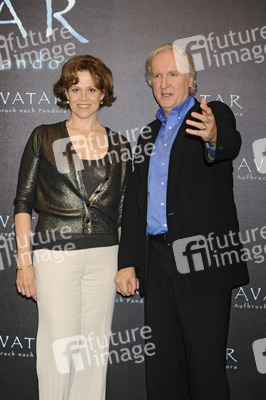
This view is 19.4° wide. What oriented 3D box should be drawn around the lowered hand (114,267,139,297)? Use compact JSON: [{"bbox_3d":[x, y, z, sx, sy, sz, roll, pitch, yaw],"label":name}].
[{"bbox_3d":[-0.026,0.319,3.060,0.093,0.125,0.090,1,4,9],"label":"lowered hand"}]

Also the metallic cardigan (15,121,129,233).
[{"bbox_3d":[-0.243,-0.093,3.200,0.480,0.460,0.270,1,3,-8],"label":"metallic cardigan"}]

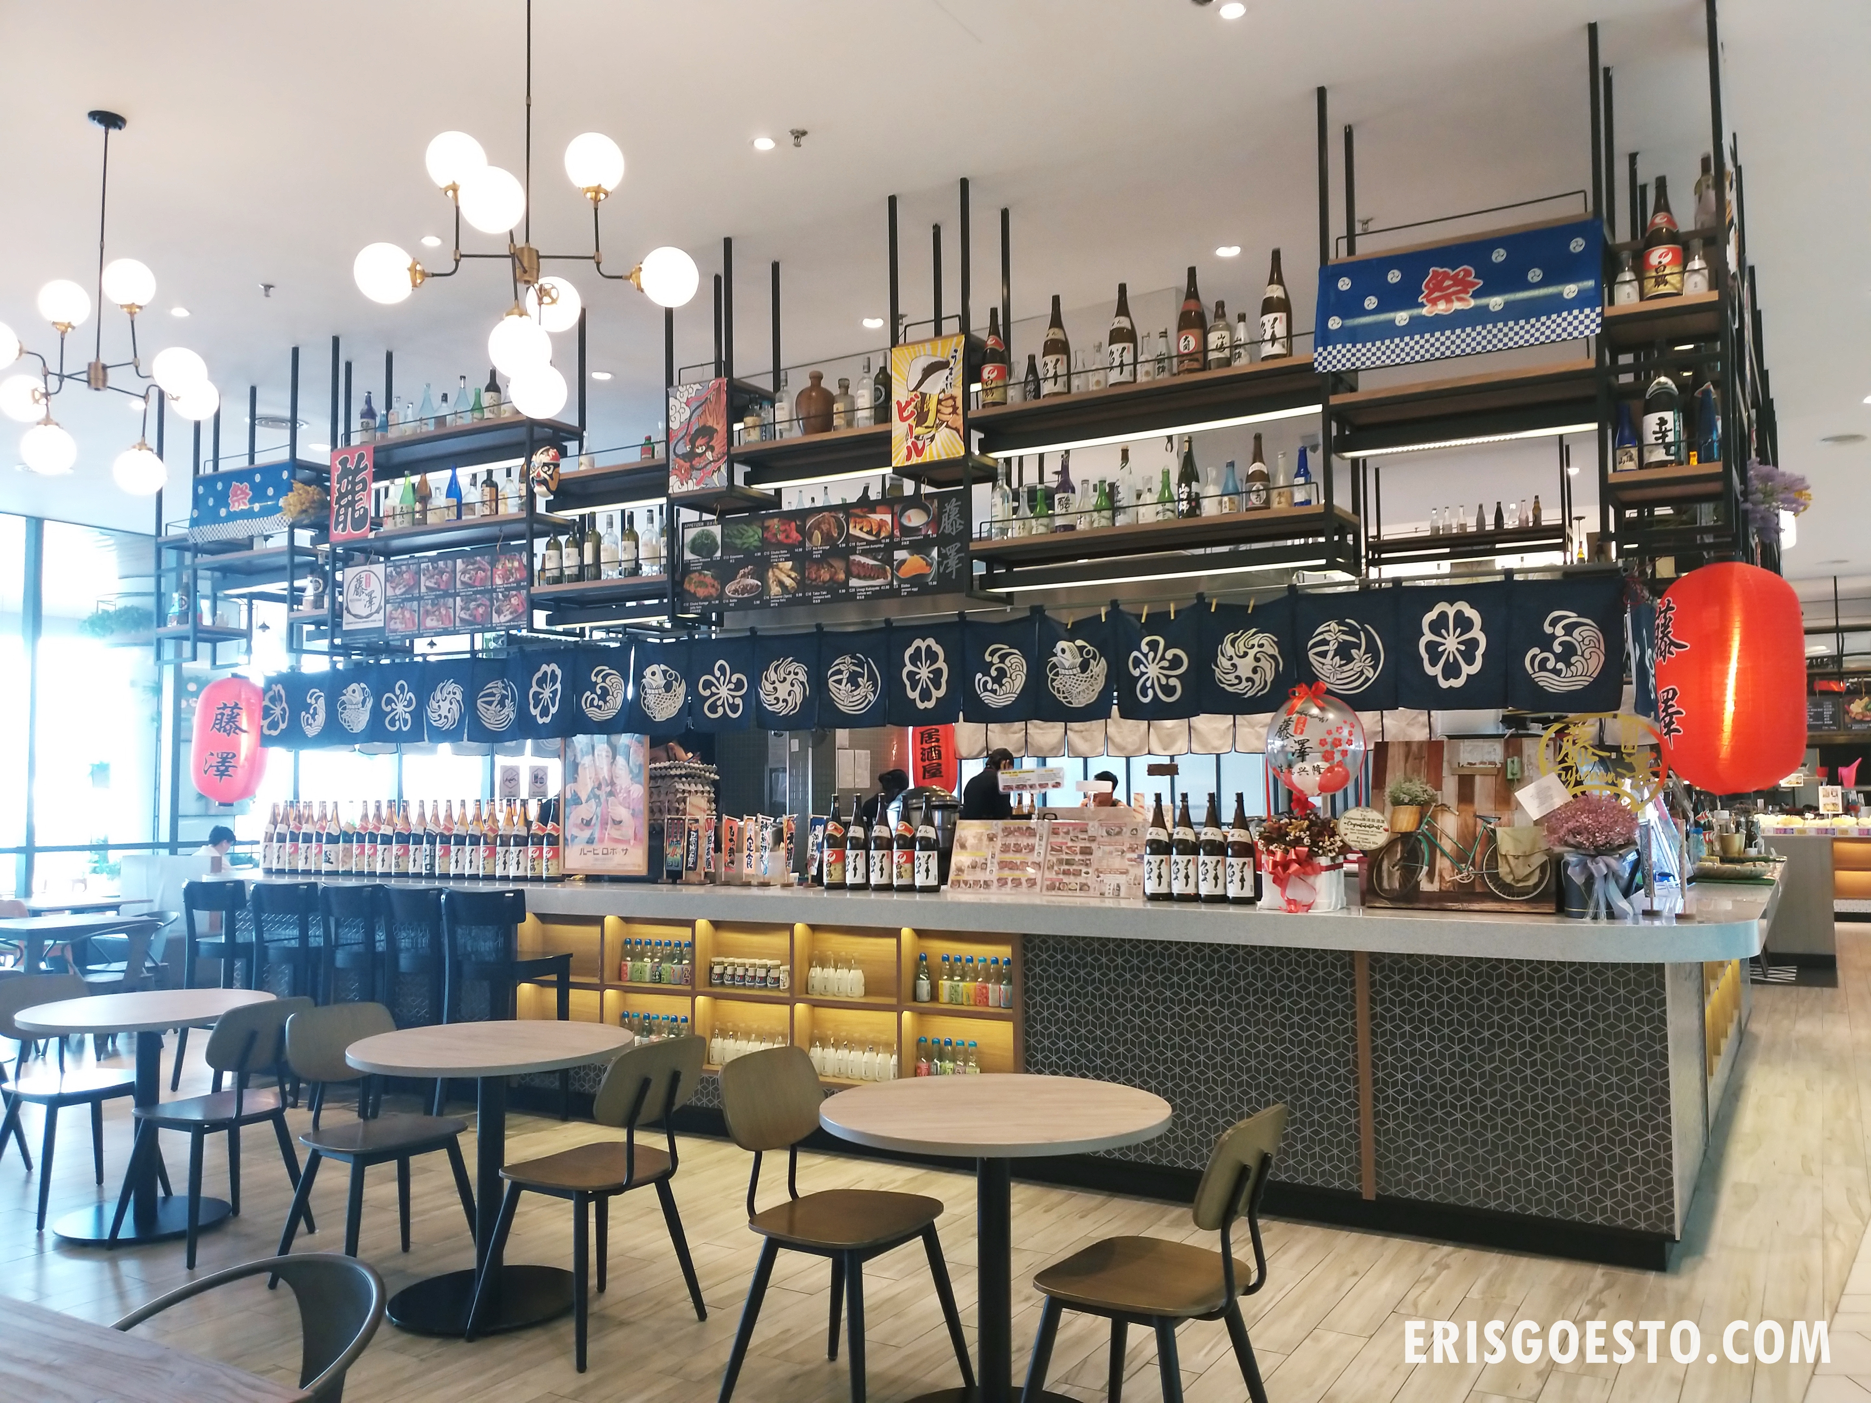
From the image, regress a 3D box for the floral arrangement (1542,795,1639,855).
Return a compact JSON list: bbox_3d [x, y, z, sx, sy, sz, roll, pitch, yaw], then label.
[{"bbox_3d":[2.080,0.391,4.474,0.275,0.200,0.265,-2,-4,27],"label":"floral arrangement"}]

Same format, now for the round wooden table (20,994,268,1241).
[{"bbox_3d":[-2.737,1.437,4.879,0.797,0.750,0.797,0,-4,0],"label":"round wooden table"}]

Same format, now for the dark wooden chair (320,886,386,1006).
[{"bbox_3d":[-2.622,1.394,6.679,0.480,1.060,0.480,-2,-4,29],"label":"dark wooden chair"}]

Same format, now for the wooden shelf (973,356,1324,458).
[{"bbox_3d":[0.767,-0.997,4.950,1.280,0.145,0.350,-2,-4,30],"label":"wooden shelf"}]

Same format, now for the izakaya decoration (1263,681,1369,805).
[{"bbox_3d":[1.281,0.148,4.736,0.325,0.410,0.325,-2,-4,22],"label":"izakaya decoration"}]

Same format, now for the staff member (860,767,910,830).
[{"bbox_3d":[-0.274,1.249,8.943,0.500,1.631,0.420,3,-5,-42],"label":"staff member"}]

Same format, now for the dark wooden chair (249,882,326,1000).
[{"bbox_3d":[-3.069,1.419,6.967,0.460,1.070,0.500,-2,-4,26],"label":"dark wooden chair"}]

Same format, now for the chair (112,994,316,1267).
[{"bbox_3d":[-2.407,1.403,4.732,0.515,0.820,0.450,-2,-4,30],"label":"chair"}]

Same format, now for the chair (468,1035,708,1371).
[{"bbox_3d":[-0.937,1.333,3.896,0.505,0.815,0.475,-3,-4,34],"label":"chair"}]

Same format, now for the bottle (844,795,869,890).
[{"bbox_3d":[-0.334,0.593,5.942,0.105,0.400,0.105,0,-3,0],"label":"bottle"}]

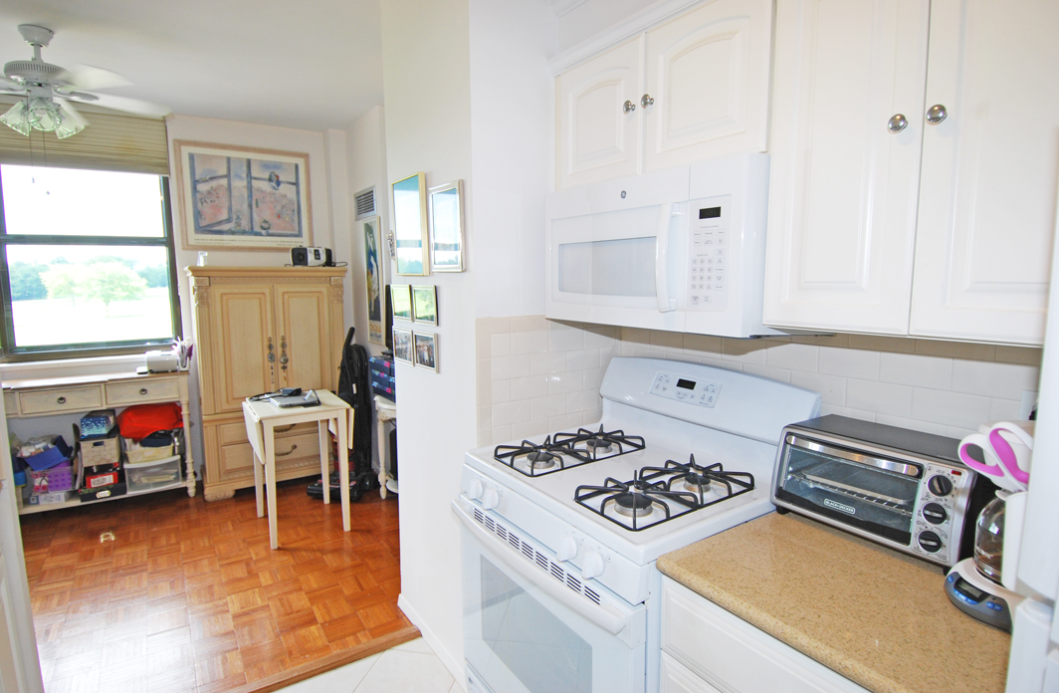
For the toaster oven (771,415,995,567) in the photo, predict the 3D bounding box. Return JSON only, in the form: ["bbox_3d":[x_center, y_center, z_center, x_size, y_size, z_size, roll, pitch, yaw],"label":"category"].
[{"bbox_3d":[0.771,0.294,1.228,0.235,0.223,0.377,-5,8,-33],"label":"toaster oven"}]

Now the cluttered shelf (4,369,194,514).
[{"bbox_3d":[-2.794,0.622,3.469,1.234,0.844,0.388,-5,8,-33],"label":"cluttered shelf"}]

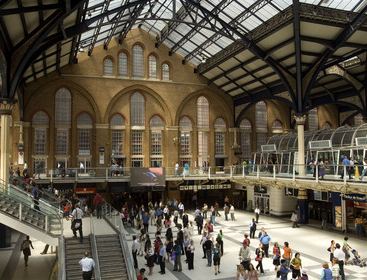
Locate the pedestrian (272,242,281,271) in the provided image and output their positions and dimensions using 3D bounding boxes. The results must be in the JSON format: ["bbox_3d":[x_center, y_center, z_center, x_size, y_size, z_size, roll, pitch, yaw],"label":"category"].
[{"bbox_3d":[5.324,6.666,22.130,0.500,1.620,0.380,1,-3,-20],"label":"pedestrian"}]

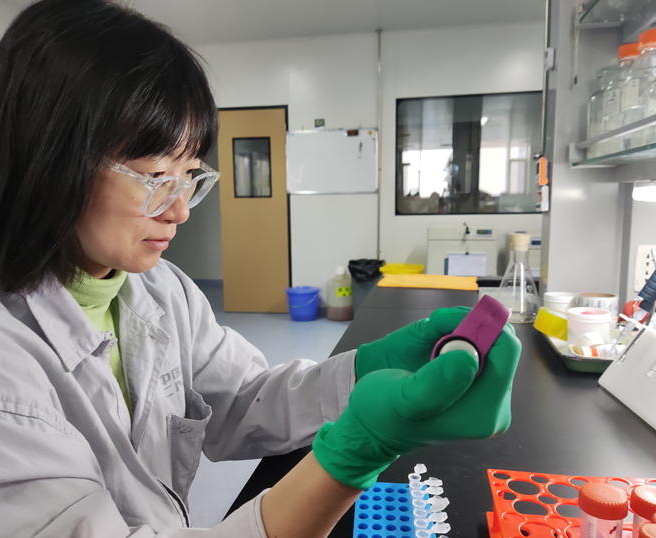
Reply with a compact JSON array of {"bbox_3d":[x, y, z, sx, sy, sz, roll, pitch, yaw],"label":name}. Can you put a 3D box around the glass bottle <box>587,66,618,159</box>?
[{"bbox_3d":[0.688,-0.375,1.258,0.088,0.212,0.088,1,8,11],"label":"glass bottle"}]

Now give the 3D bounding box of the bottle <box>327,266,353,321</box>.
[{"bbox_3d":[0.138,0.231,5.028,0.255,0.505,0.255,1,8,11],"label":"bottle"}]

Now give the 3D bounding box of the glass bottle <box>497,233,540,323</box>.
[{"bbox_3d":[0.522,0.023,1.403,0.111,0.230,0.111,1,8,11],"label":"glass bottle"}]

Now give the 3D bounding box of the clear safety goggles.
[{"bbox_3d":[-0.205,-0.111,0.556,0.138,0.047,0.142,30,20,6],"label":"clear safety goggles"}]

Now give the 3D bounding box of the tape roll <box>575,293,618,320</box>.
[{"bbox_3d":[0.600,0.084,1.158,0.096,0.050,0.096,1,8,11],"label":"tape roll"}]

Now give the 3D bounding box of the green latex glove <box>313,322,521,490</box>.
[{"bbox_3d":[0.069,0.105,0.385,0.160,0.083,0.085,-20,0,-6],"label":"green latex glove"}]

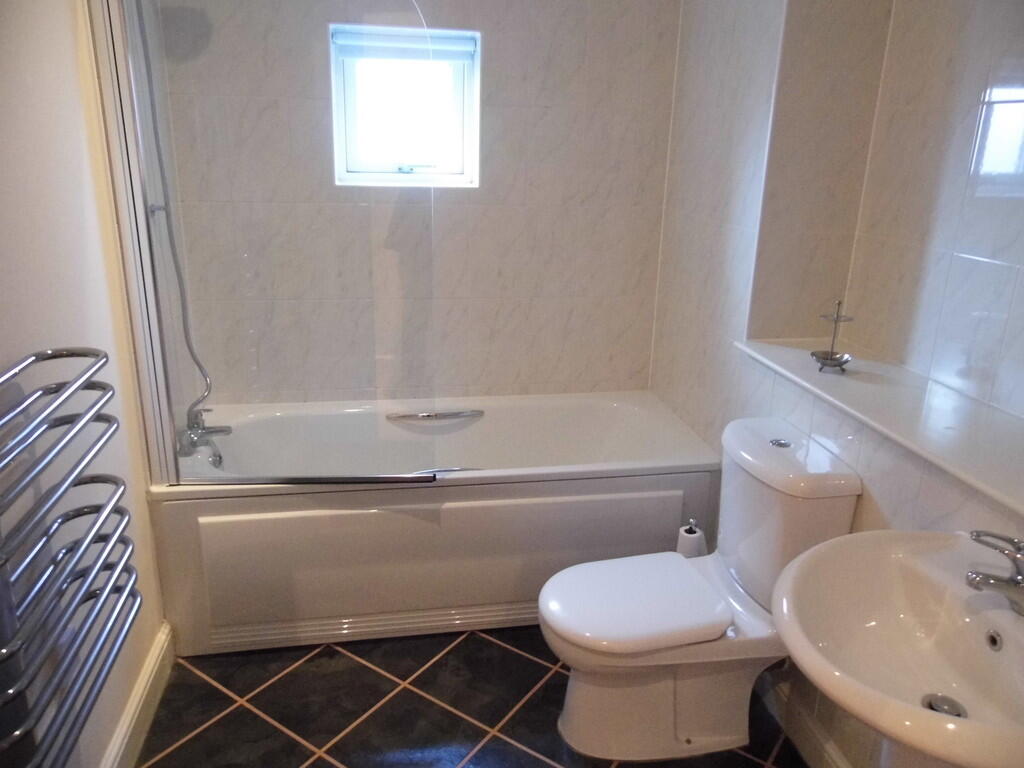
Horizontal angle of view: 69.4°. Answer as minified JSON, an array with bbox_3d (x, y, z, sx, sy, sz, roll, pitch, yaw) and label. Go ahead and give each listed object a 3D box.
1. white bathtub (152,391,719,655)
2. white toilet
[{"bbox_3d":[-0.223,0.421,2.589,1.687,0.544,0.722,-2,18,-10],"label":"white bathtub"},{"bbox_3d":[0.397,0.540,1.842,0.678,0.792,0.379,-2,18,-10],"label":"white toilet"}]

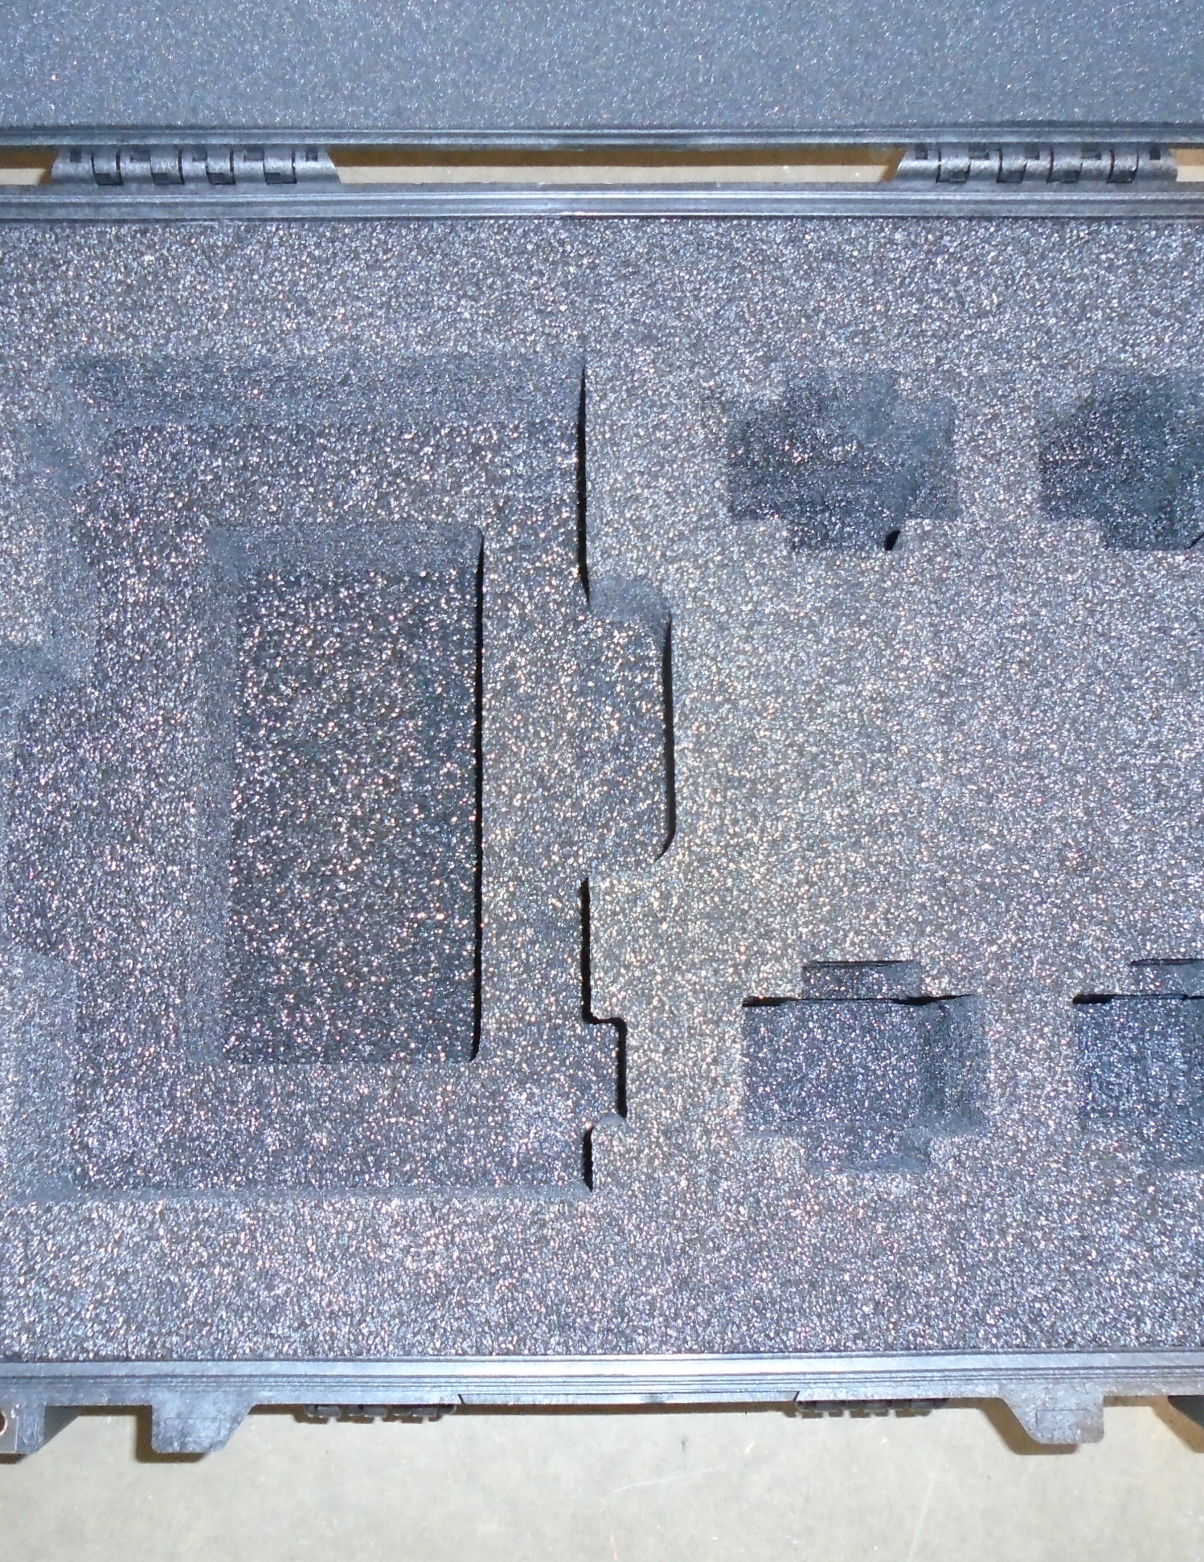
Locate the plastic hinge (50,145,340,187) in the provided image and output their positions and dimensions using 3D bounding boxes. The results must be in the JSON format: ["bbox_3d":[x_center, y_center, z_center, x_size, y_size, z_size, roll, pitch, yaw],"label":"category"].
[{"bbox_3d":[-0.161,-0.243,0.617,0.112,0.016,0.016,0,80,-1],"label":"plastic hinge"}]

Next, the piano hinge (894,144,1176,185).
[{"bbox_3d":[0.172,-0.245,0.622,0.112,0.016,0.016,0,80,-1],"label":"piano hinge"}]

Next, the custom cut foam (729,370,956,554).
[{"bbox_3d":[0.093,-0.118,0.638,0.087,0.068,0.073,0,80,-1],"label":"custom cut foam"}]

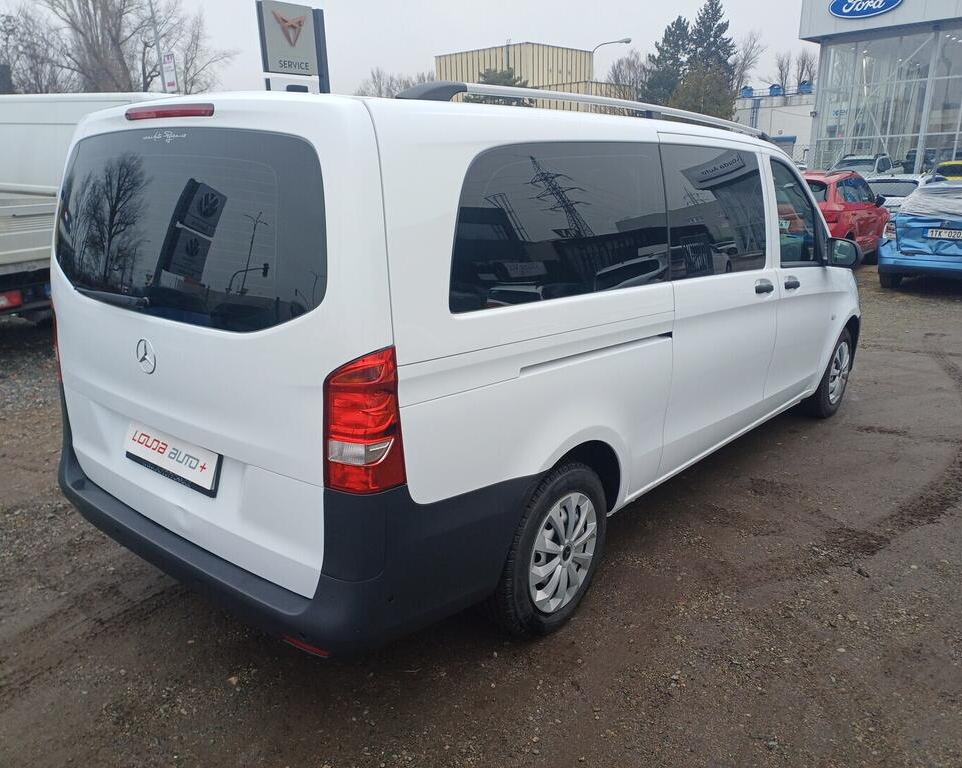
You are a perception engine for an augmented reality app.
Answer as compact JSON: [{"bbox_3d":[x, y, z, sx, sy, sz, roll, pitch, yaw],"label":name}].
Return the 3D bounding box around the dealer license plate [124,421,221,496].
[{"bbox_3d":[-1.001,0.237,2.384,0.530,0.130,0.025,12,7,38],"label":"dealer license plate"}]

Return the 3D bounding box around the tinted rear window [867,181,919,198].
[{"bbox_3d":[9.070,-4.314,16.400,1.240,0.440,0.130,12,-9,39],"label":"tinted rear window"}]

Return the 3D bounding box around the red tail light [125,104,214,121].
[{"bbox_3d":[-0.932,-0.809,2.203,0.480,0.052,0.050,12,18,38],"label":"red tail light"}]

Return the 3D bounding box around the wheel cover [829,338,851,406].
[{"bbox_3d":[2.513,-0.081,5.222,0.060,0.432,0.432,12,18,38],"label":"wheel cover"}]

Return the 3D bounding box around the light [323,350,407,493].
[{"bbox_3d":[-0.296,0.084,1.812,0.210,0.370,0.140,12,18,38],"label":"light"}]

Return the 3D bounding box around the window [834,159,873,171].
[{"bbox_3d":[10.830,-6.367,21.500,1.220,0.430,0.130,12,-9,39],"label":"window"}]

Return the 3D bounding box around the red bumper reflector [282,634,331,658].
[{"bbox_3d":[-0.465,0.698,1.973,0.165,0.032,0.035,5,15,18],"label":"red bumper reflector"}]

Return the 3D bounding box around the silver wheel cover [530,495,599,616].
[{"bbox_3d":[0.285,0.589,2.599,0.060,0.432,0.432,12,18,38],"label":"silver wheel cover"}]

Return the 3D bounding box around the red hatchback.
[{"bbox_3d":[6.233,-3.156,13.882,1.790,1.520,4.150,12,20,39],"label":"red hatchback"}]

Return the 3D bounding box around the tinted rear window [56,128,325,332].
[{"bbox_3d":[-0.964,-0.479,2.241,1.520,0.575,0.120,12,8,38],"label":"tinted rear window"}]

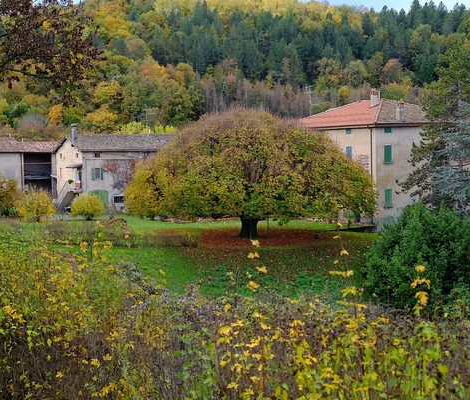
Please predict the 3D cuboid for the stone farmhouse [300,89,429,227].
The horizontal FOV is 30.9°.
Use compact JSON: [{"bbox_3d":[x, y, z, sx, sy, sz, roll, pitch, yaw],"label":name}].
[{"bbox_3d":[12.584,-3.792,73.455,12.800,11.300,12.800,-3,3,-33],"label":"stone farmhouse"}]

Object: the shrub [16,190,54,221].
[{"bbox_3d":[-18.401,0.597,78.000,3.500,2.900,3.300,-1,3,0],"label":"shrub"}]

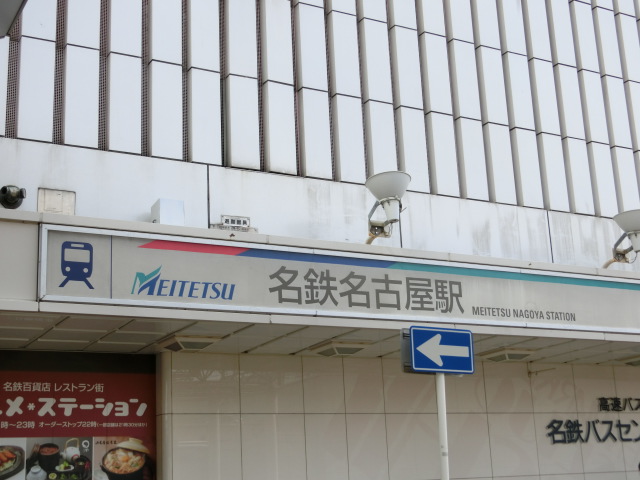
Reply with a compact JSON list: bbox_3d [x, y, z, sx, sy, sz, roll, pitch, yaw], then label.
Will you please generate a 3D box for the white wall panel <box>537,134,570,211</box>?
[{"bbox_3d":[3.699,-1.059,15.265,0.401,1.276,0.119,6,-17,-29],"label":"white wall panel"}]

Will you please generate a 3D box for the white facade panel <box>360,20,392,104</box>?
[{"bbox_3d":[0.818,-2.587,14.029,0.401,1.276,0.119,6,-17,-29],"label":"white facade panel"}]

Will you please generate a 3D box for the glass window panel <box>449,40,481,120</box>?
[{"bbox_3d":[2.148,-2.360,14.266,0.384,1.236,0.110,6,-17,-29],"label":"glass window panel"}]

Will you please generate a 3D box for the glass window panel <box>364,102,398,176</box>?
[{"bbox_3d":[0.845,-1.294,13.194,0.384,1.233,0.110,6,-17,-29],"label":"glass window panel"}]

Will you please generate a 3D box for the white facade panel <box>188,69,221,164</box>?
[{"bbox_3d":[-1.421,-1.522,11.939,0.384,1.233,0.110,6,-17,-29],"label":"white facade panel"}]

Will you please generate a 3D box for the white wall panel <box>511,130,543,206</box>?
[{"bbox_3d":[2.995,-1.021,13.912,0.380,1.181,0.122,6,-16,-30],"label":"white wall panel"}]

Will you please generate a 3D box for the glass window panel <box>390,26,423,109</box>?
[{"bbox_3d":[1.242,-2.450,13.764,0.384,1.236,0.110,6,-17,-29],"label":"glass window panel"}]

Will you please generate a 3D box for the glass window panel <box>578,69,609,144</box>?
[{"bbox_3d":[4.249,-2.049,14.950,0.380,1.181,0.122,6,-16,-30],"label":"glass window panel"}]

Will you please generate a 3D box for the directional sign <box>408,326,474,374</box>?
[{"bbox_3d":[1.075,0.978,8.473,0.600,0.400,0.040,5,-18,-18],"label":"directional sign"}]

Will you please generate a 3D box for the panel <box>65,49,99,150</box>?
[{"bbox_3d":[-2.890,-1.720,11.618,0.401,1.276,0.119,6,-17,-29],"label":"panel"}]

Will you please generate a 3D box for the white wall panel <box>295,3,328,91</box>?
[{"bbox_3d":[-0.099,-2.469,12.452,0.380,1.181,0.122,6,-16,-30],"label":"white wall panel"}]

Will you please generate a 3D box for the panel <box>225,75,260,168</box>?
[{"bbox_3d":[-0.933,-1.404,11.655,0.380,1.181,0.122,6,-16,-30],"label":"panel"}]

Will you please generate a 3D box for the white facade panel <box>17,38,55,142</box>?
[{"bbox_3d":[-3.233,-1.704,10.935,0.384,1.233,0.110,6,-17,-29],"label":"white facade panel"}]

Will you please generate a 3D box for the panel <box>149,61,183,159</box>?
[{"bbox_3d":[-1.949,-1.625,12.139,0.401,1.276,0.119,6,-17,-29],"label":"panel"}]

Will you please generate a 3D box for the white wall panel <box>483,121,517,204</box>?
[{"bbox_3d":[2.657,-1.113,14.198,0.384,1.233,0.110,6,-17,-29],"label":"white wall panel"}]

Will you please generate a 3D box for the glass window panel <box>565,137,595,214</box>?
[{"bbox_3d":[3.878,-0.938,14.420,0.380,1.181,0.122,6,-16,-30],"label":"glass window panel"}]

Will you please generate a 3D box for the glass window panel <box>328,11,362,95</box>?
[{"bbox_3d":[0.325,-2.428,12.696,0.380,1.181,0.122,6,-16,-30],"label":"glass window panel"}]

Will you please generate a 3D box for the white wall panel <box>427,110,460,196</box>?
[{"bbox_3d":[1.816,-1.248,14.223,0.401,1.276,0.119,6,-17,-29],"label":"white wall panel"}]

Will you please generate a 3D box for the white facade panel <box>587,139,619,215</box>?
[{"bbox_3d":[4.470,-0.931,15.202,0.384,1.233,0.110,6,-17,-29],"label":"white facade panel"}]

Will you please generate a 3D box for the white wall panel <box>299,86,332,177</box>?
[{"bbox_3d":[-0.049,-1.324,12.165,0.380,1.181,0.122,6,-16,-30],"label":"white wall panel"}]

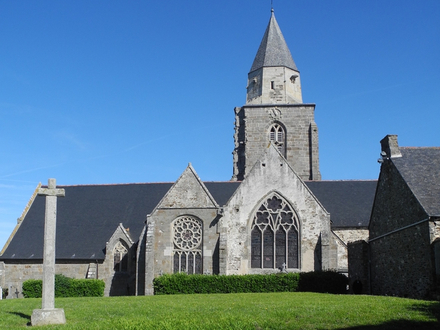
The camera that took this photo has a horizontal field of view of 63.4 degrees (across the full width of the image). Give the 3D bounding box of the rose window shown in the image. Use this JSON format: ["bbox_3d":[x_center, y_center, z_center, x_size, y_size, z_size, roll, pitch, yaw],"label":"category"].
[{"bbox_3d":[-2.158,5.497,24.316,2.100,3.901,0.400,-1,-11,3],"label":"rose window"}]

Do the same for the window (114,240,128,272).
[{"bbox_3d":[-7.057,6.605,25.771,0.971,2.233,0.350,-1,-11,3],"label":"window"}]

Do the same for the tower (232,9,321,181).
[{"bbox_3d":[5.871,-6.166,40.317,8.800,25.490,8.800,-1,-11,3],"label":"tower"}]

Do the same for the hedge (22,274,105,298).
[{"bbox_3d":[-9.500,7.421,21.849,4.880,1.300,1.100,-1,-11,3],"label":"hedge"}]

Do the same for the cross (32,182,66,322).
[{"bbox_3d":[-3.950,1.957,8.302,0.730,3.200,0.600,-1,-11,6],"label":"cross"}]

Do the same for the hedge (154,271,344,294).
[{"bbox_3d":[1.725,6.843,20.831,10.918,1.300,1.100,-1,-11,3],"label":"hedge"}]

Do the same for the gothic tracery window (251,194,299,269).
[{"bbox_3d":[3.657,4.432,23.799,3.248,4.888,0.400,-1,-11,3],"label":"gothic tracery window"}]

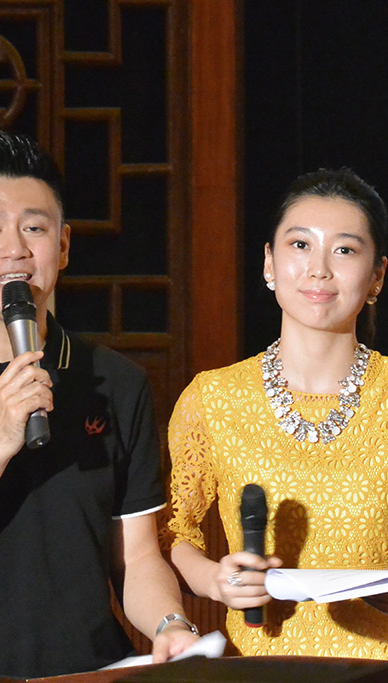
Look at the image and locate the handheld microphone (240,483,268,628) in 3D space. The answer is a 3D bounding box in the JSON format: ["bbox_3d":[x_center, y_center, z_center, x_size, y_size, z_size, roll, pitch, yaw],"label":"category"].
[{"bbox_3d":[0.083,0.296,11.680,0.040,0.215,0.040,0,23,0],"label":"handheld microphone"}]

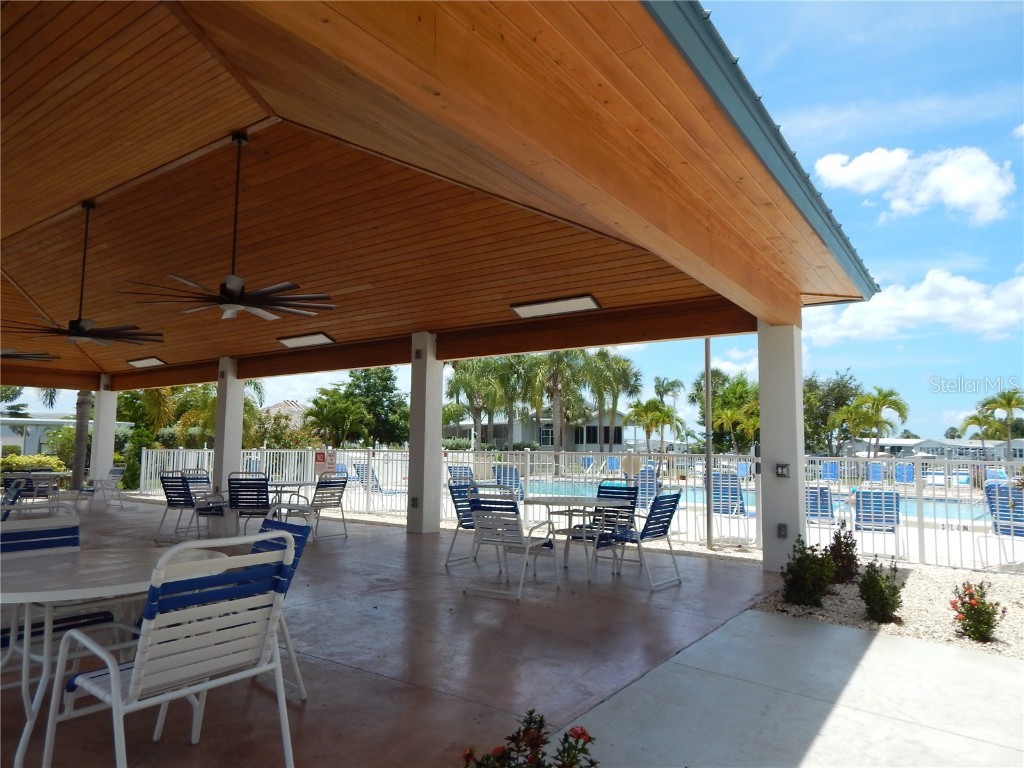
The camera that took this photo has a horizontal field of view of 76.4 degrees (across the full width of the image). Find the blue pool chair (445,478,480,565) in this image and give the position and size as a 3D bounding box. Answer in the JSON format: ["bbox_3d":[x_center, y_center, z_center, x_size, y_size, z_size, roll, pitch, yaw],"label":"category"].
[{"bbox_3d":[-0.257,1.497,7.016,0.691,0.922,0.576,-2,-6,26],"label":"blue pool chair"}]

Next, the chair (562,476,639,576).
[{"bbox_3d":[1.011,1.506,7.076,0.593,0.941,0.714,-4,-7,36],"label":"chair"}]

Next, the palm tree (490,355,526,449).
[{"bbox_3d":[-0.147,1.549,36.950,2.400,6.623,2.400,0,-6,0],"label":"palm tree"}]

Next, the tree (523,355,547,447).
[{"bbox_3d":[1.405,1.636,38.962,1.900,6.867,1.900,0,-6,0],"label":"tree"}]

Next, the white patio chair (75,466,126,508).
[{"bbox_3d":[-8.048,1.975,12.722,0.580,0.900,0.660,-3,-6,35],"label":"white patio chair"}]

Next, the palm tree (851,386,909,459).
[{"bbox_3d":[16.296,2.234,28.617,2.450,4.267,2.450,-2,-6,29],"label":"palm tree"}]

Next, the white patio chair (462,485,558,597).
[{"bbox_3d":[0.002,1.380,5.877,0.593,0.941,0.714,-3,-7,34],"label":"white patio chair"}]

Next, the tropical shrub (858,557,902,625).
[{"bbox_3d":[2.819,1.572,4.959,0.320,0.459,0.320,-3,-6,29],"label":"tropical shrub"}]

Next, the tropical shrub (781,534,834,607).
[{"bbox_3d":[2.460,1.554,5.394,0.420,0.570,0.420,-2,-6,24],"label":"tropical shrub"}]

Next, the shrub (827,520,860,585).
[{"bbox_3d":[3.236,1.644,6.416,0.330,0.577,0.330,0,-6,0],"label":"shrub"}]

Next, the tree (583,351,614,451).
[{"bbox_3d":[4.862,1.441,35.700,2.000,6.956,2.000,0,-6,8],"label":"tree"}]

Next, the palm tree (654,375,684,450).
[{"bbox_3d":[13.930,3.064,57.667,2.800,7.317,2.800,-1,-5,14],"label":"palm tree"}]

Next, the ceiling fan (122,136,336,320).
[{"bbox_3d":[-2.798,-1.654,6.569,1.971,1.869,1.971,-3,-7,35],"label":"ceiling fan"}]

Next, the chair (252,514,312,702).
[{"bbox_3d":[-1.464,1.117,3.305,0.593,0.941,0.714,-4,-7,41],"label":"chair"}]

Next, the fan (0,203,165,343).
[{"bbox_3d":[-5.683,-1.492,8.624,1.971,1.905,1.971,-3,-7,35],"label":"fan"}]

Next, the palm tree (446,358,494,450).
[{"bbox_3d":[-2.018,1.546,33.921,2.600,6.011,2.600,0,-6,0],"label":"palm tree"}]

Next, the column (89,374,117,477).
[{"bbox_3d":[-9.937,1.260,15.854,0.361,2.945,0.361,-3,-7,34],"label":"column"}]

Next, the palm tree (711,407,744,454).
[{"bbox_3d":[11.303,2.831,33.849,1.850,3.325,1.850,-1,-5,18],"label":"palm tree"}]

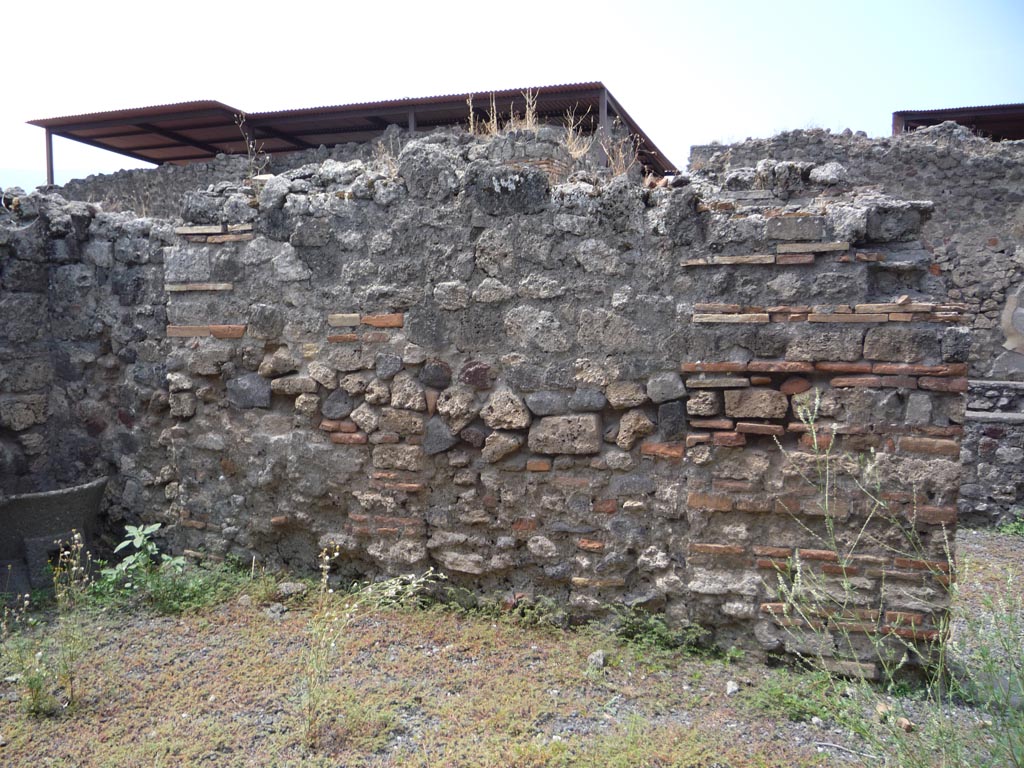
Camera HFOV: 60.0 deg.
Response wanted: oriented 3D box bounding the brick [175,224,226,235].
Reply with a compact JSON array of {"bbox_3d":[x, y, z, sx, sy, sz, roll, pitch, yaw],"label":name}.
[{"bbox_3d":[-1.659,-0.826,4.812,0.292,0.038,0.130,1,3,15],"label":"brick"}]

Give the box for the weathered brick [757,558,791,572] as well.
[{"bbox_3d":[1.219,0.832,4.122,0.141,0.042,0.120,1,4,16],"label":"weathered brick"}]

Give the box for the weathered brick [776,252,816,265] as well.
[{"bbox_3d":[1.266,-0.555,3.969,0.162,0.046,0.120,1,5,15],"label":"weathered brick"}]

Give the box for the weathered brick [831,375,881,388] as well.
[{"bbox_3d":[1.522,-0.010,3.945,0.203,0.046,0.120,1,5,15],"label":"weathered brick"}]

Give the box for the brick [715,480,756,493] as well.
[{"bbox_3d":[1.039,0.465,4.154,0.179,0.040,0.130,1,4,16],"label":"brick"}]

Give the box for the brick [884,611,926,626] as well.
[{"bbox_3d":[1.754,1.034,3.985,0.153,0.054,0.130,1,4,16],"label":"brick"}]

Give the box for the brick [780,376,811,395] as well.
[{"bbox_3d":[1.280,0.005,4.008,0.132,0.074,0.110,1,5,15],"label":"brick"}]

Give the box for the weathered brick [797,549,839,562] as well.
[{"bbox_3d":[1.410,0.775,4.088,0.170,0.044,0.130,1,3,15],"label":"weathered brick"}]

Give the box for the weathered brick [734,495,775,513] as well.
[{"bbox_3d":[1.138,0.555,4.131,0.170,0.051,0.130,1,4,16],"label":"weathered brick"}]

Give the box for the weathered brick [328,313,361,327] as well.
[{"bbox_3d":[-0.849,-0.334,4.644,0.182,0.059,0.120,1,4,16],"label":"weathered brick"}]

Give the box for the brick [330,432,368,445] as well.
[{"bbox_3d":[-0.818,0.276,4.609,0.202,0.054,0.120,1,5,15],"label":"brick"}]

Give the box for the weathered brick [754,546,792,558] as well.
[{"bbox_3d":[1.209,0.772,4.126,0.172,0.037,0.130,1,4,16],"label":"weathered brick"}]

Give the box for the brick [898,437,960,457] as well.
[{"bbox_3d":[1.822,0.264,3.897,0.242,0.078,0.140,1,5,15],"label":"brick"}]

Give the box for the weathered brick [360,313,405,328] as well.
[{"bbox_3d":[-0.641,-0.324,4.566,0.237,0.063,0.120,1,3,15],"label":"weathered brick"}]

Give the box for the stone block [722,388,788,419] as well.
[{"bbox_3d":[1.139,0.088,4.141,0.280,0.131,0.160,1,3,15],"label":"stone block"}]

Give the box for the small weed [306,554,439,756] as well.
[{"bbox_3d":[-0.484,0.918,3.080,0.470,0.650,0.380,0,5,0],"label":"small weed"}]

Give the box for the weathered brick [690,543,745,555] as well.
[{"bbox_3d":[0.962,0.758,4.164,0.244,0.039,0.120,1,5,15],"label":"weathered brick"}]

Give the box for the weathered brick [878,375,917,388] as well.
[{"bbox_3d":[1.688,-0.014,3.900,0.150,0.056,0.120,1,5,15],"label":"weathered brick"}]

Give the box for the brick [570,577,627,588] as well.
[{"bbox_3d":[0.439,0.956,4.369,0.266,0.043,0.140,1,4,16],"label":"brick"}]

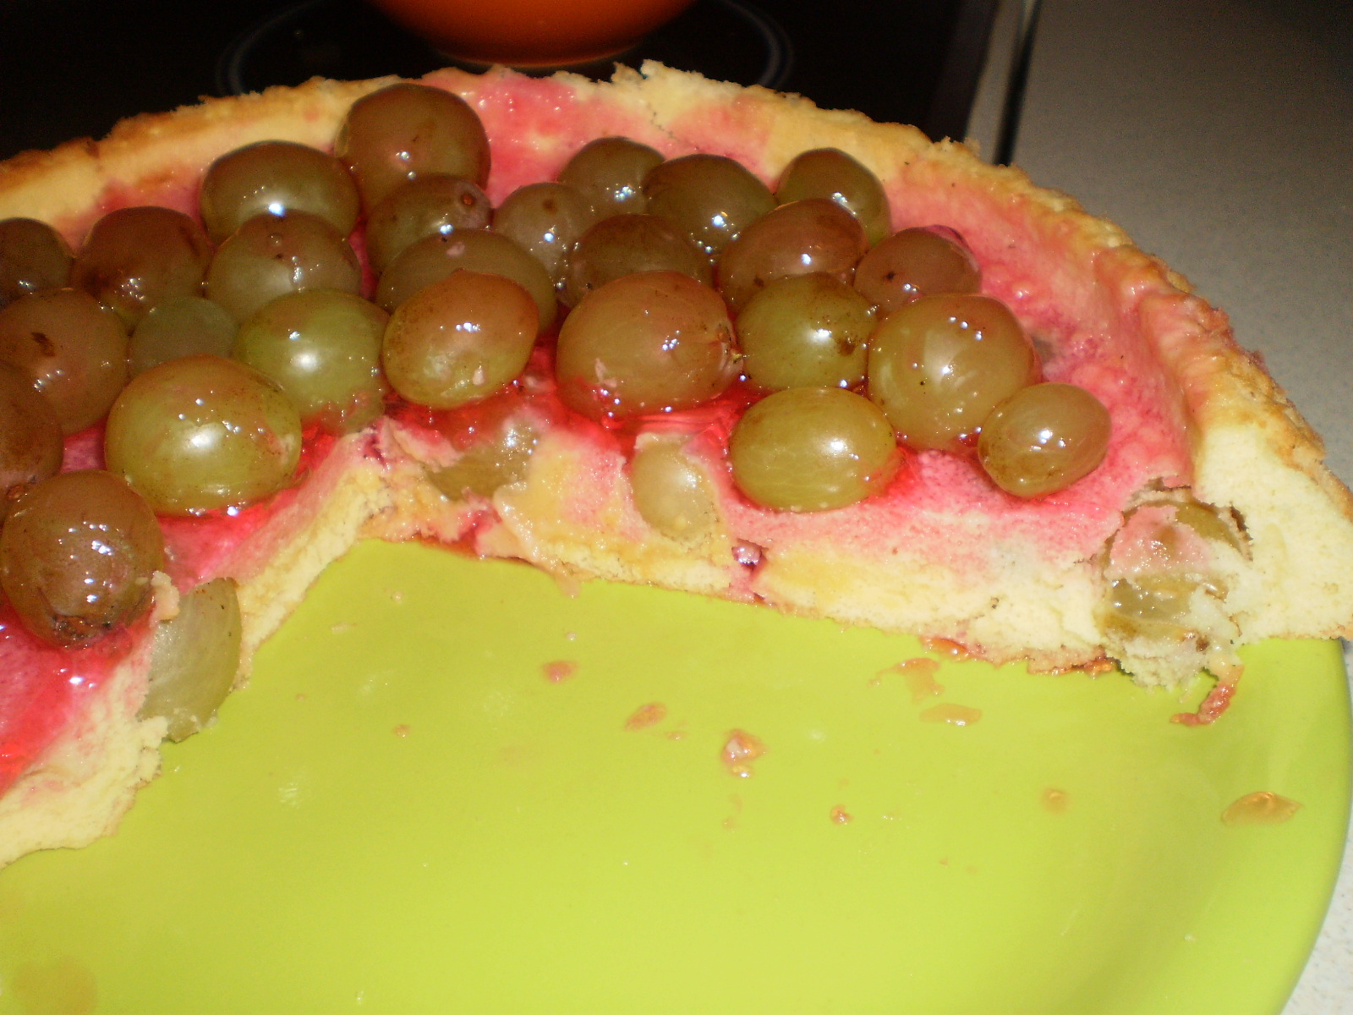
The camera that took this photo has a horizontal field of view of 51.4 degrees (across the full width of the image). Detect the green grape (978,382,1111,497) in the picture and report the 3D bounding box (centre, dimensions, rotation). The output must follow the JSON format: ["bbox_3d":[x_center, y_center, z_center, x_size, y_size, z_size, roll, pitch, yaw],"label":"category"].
[{"bbox_3d":[0.052,-0.010,0.197,0.020,0.015,0.015,-21,44,-24],"label":"green grape"}]

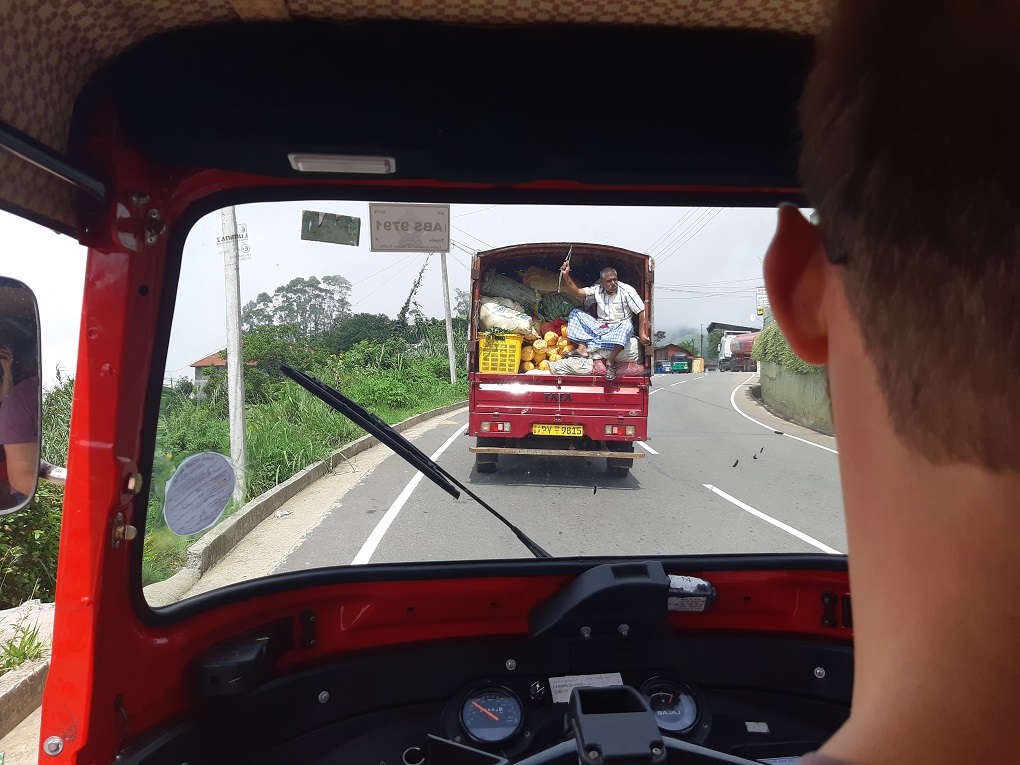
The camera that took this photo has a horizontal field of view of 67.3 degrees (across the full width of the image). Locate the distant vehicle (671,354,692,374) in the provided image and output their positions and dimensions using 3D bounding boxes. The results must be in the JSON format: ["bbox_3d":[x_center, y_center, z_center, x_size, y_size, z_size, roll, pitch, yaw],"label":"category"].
[{"bbox_3d":[13.650,-1.530,61.300,1.300,1.700,2.600,0,1,10],"label":"distant vehicle"}]

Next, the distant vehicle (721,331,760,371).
[{"bbox_3d":[19.500,-2.600,62.500,2.500,3.400,9.800,0,1,0],"label":"distant vehicle"}]

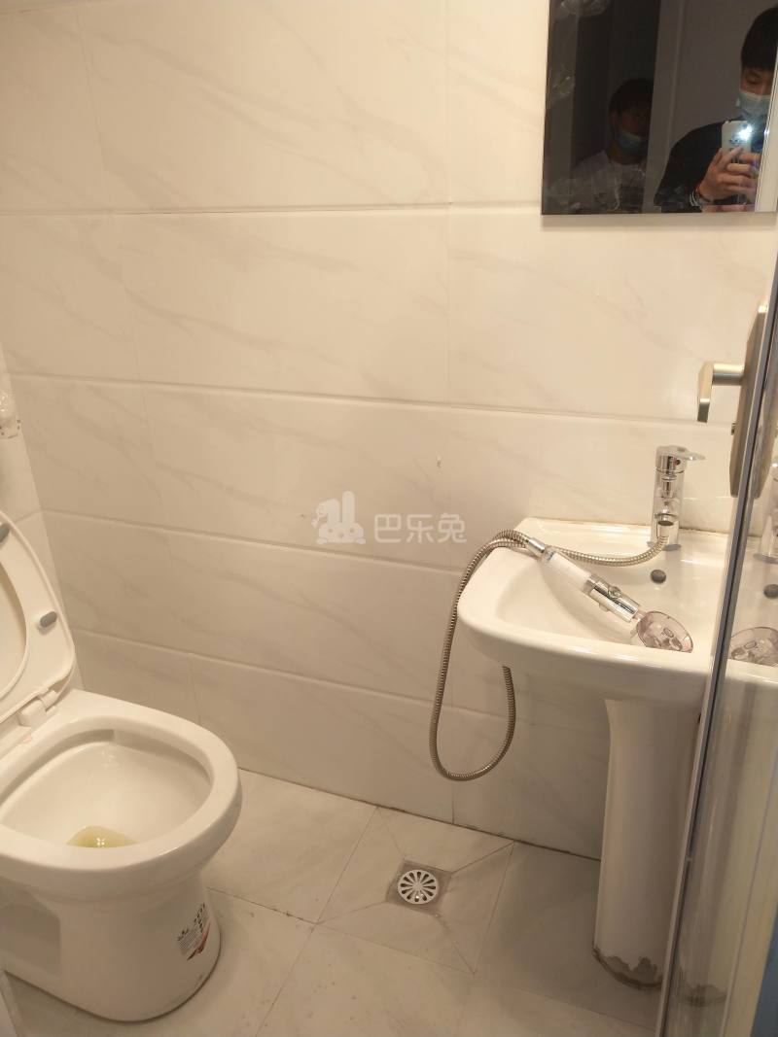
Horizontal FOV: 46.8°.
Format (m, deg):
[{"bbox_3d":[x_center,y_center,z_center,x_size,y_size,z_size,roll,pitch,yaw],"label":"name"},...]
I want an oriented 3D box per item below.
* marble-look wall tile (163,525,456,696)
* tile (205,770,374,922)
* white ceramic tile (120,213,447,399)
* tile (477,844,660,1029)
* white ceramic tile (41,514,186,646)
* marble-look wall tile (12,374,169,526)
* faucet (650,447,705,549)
[{"bbox_3d":[-0.158,0.188,1.756,0.600,0.300,0.010,7,27,21],"label":"marble-look wall tile"},{"bbox_3d":[-0.218,0.663,1.830,0.300,0.010,0.300,7,27,21],"label":"tile"},{"bbox_3d":[-0.185,-0.357,1.492,0.600,0.300,0.010,7,27,21],"label":"white ceramic tile"},{"bbox_3d":[0.342,0.736,1.616,0.300,0.010,0.300,7,27,21],"label":"tile"},{"bbox_3d":[-0.580,0.133,1.914,0.310,0.300,0.010,7,27,21],"label":"white ceramic tile"},{"bbox_3d":[-0.594,-0.140,1.784,0.310,0.300,0.010,7,27,21],"label":"marble-look wall tile"},{"bbox_3d":[0.405,-0.013,1.275,0.072,0.155,0.125,5,27,17],"label":"faucet"}]

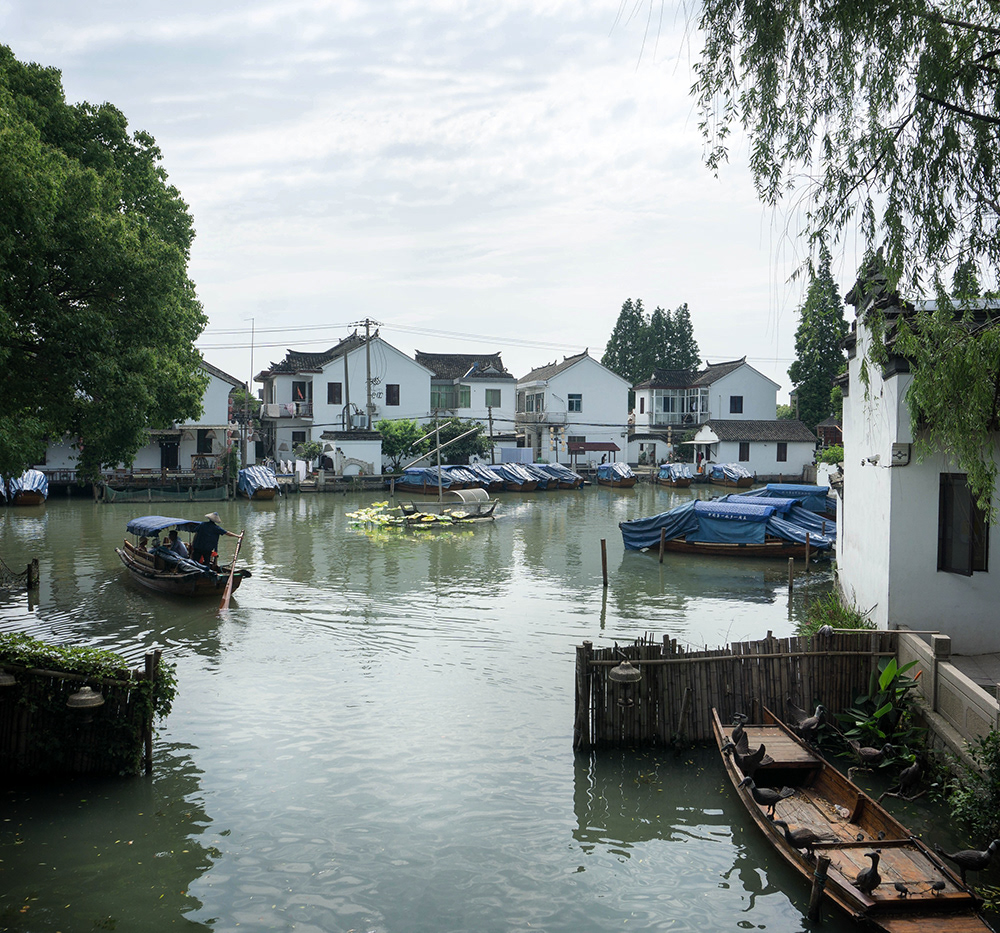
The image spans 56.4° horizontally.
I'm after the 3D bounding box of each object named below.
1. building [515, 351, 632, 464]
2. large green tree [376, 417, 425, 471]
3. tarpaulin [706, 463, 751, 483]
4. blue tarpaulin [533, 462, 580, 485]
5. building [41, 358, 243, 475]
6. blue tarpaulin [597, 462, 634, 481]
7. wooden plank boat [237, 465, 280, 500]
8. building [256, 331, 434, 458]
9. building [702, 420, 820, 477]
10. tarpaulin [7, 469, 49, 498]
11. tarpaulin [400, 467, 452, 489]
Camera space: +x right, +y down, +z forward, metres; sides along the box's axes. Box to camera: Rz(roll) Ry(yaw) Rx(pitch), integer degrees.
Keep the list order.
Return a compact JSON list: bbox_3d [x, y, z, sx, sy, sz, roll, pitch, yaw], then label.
[{"bbox_3d":[5.700,-4.717,80.000,7.900,9.000,7.600,-1,2,-27],"label":"building"},{"bbox_3d":[-6.800,-1.486,64.000,3.400,3.850,3.400,0,2,0],"label":"large green tree"},{"bbox_3d":[16.151,0.448,66.000,1.650,1.223,2.665,-1,3,-32],"label":"tarpaulin"},{"bbox_3d":[3.872,0.499,63.300,1.650,1.285,3.182,-1,3,-34],"label":"blue tarpaulin"},{"bbox_3d":[-21.000,-2.864,55.800,11.000,7.200,8.000,-1,2,-20],"label":"building"},{"bbox_3d":[8.026,0.330,65.000,1.600,1.158,2.172,-1,3,-28],"label":"blue tarpaulin"},{"bbox_3d":[-14.527,0.825,56.000,1.954,1.622,3.000,-1,3,-25],"label":"wooden plank boat"},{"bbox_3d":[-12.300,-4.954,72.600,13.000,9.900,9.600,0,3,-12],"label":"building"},{"bbox_3d":[18.900,-1.357,69.800,7.500,4.200,5.000,0,2,-7],"label":"building"},{"bbox_3d":[-24.000,0.763,47.200,1.950,1.380,6.000,-1,2,-27],"label":"tarpaulin"},{"bbox_3d":[-4.733,0.676,59.500,1.650,1.172,3.423,-2,3,-36],"label":"tarpaulin"}]

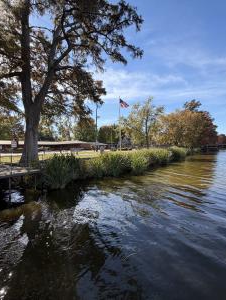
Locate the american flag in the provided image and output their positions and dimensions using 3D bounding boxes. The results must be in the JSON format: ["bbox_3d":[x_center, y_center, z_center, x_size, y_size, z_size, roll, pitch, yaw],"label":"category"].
[{"bbox_3d":[2.274,-9.197,32.000,1.850,1.750,0.300,-1,1,3],"label":"american flag"}]

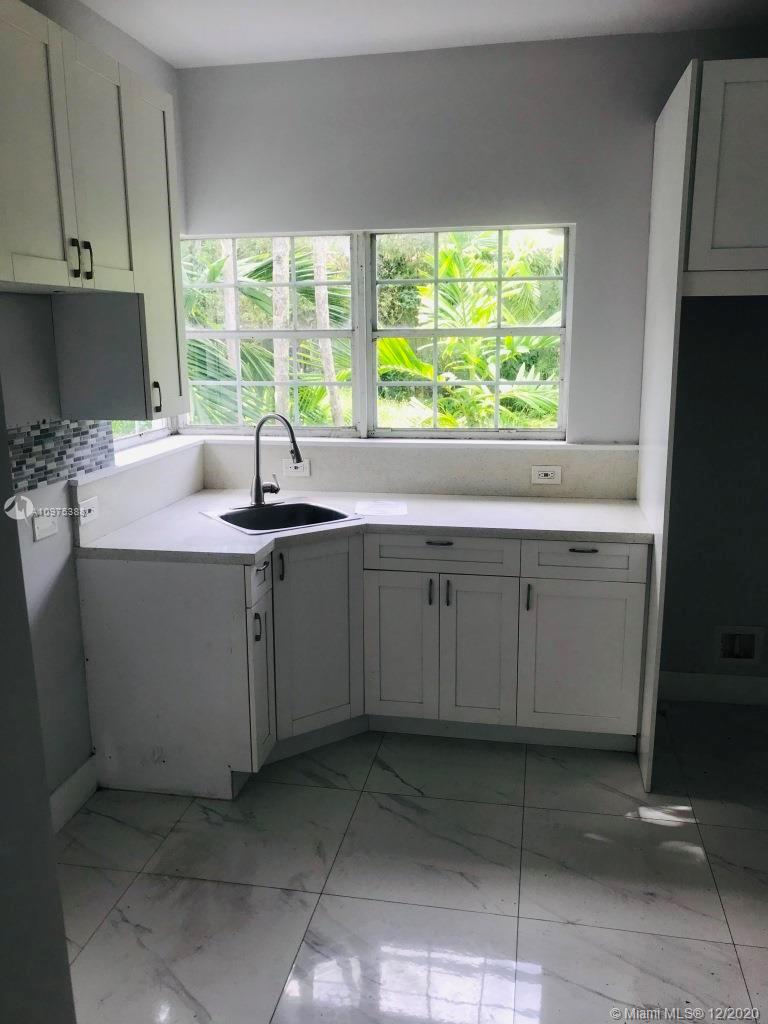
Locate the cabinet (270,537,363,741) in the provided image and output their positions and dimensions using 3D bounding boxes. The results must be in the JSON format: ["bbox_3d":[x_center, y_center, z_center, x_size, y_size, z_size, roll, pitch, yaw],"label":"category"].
[{"bbox_3d":[-0.411,0.424,3.421,0.410,0.765,0.600,-9,15,-33],"label":"cabinet"}]

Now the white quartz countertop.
[{"bbox_3d":[0.015,0.054,3.226,1.965,0.038,1.117,2,12,11],"label":"white quartz countertop"}]

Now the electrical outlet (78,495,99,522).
[{"bbox_3d":[-1.035,-0.001,2.915,0.015,0.080,0.122,2,12,11],"label":"electrical outlet"}]

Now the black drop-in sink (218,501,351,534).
[{"bbox_3d":[-0.420,0.095,3.369,0.480,0.180,0.480,-9,15,-33],"label":"black drop-in sink"}]

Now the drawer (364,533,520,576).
[{"bbox_3d":[0.265,0.114,3.400,0.602,0.148,0.500,2,12,11],"label":"drawer"}]

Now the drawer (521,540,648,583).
[{"bbox_3d":[0.784,0.134,3.303,0.455,0.145,0.500,2,12,11],"label":"drawer"}]

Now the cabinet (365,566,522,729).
[{"bbox_3d":[0.279,0.472,3.530,0.602,0.607,0.600,2,12,11],"label":"cabinet"}]

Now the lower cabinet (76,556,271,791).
[{"bbox_3d":[-0.728,0.570,3.026,0.610,0.880,0.245,2,12,11],"label":"lower cabinet"}]

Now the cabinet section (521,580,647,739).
[{"bbox_3d":[0.792,0.500,3.413,0.457,0.614,0.540,2,12,10],"label":"cabinet section"}]

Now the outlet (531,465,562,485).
[{"bbox_3d":[0.710,-0.160,3.619,0.125,0.081,0.015,2,12,11],"label":"outlet"}]

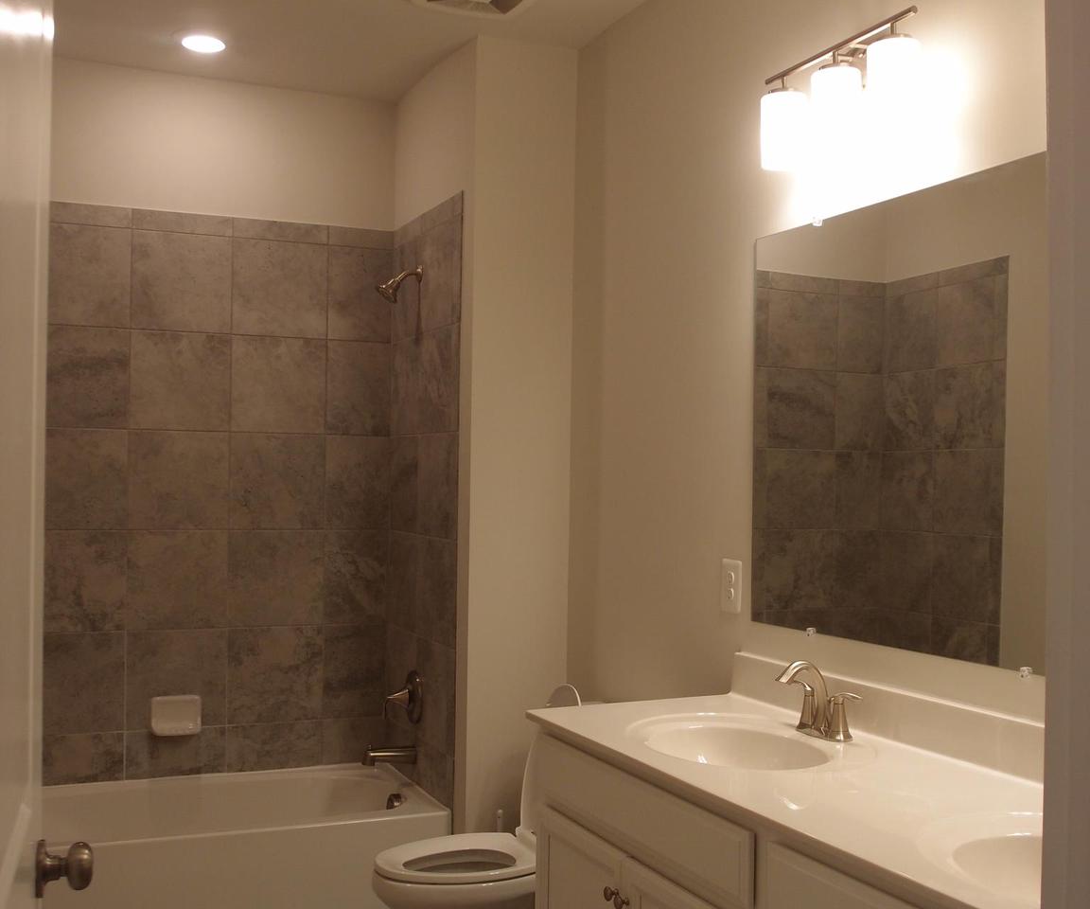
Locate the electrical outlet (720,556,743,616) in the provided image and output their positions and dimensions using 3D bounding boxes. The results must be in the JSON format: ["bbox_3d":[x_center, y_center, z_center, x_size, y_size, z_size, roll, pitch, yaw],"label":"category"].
[{"bbox_3d":[0.452,0.323,3.077,0.008,0.125,0.082,1,-1,-24],"label":"electrical outlet"}]

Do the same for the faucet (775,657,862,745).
[{"bbox_3d":[0.532,0.489,2.541,0.145,0.150,0.210,1,-1,-24],"label":"faucet"}]

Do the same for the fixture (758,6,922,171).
[{"bbox_3d":[0.613,-0.742,2.594,0.146,0.215,0.499,1,-1,-24],"label":"fixture"}]

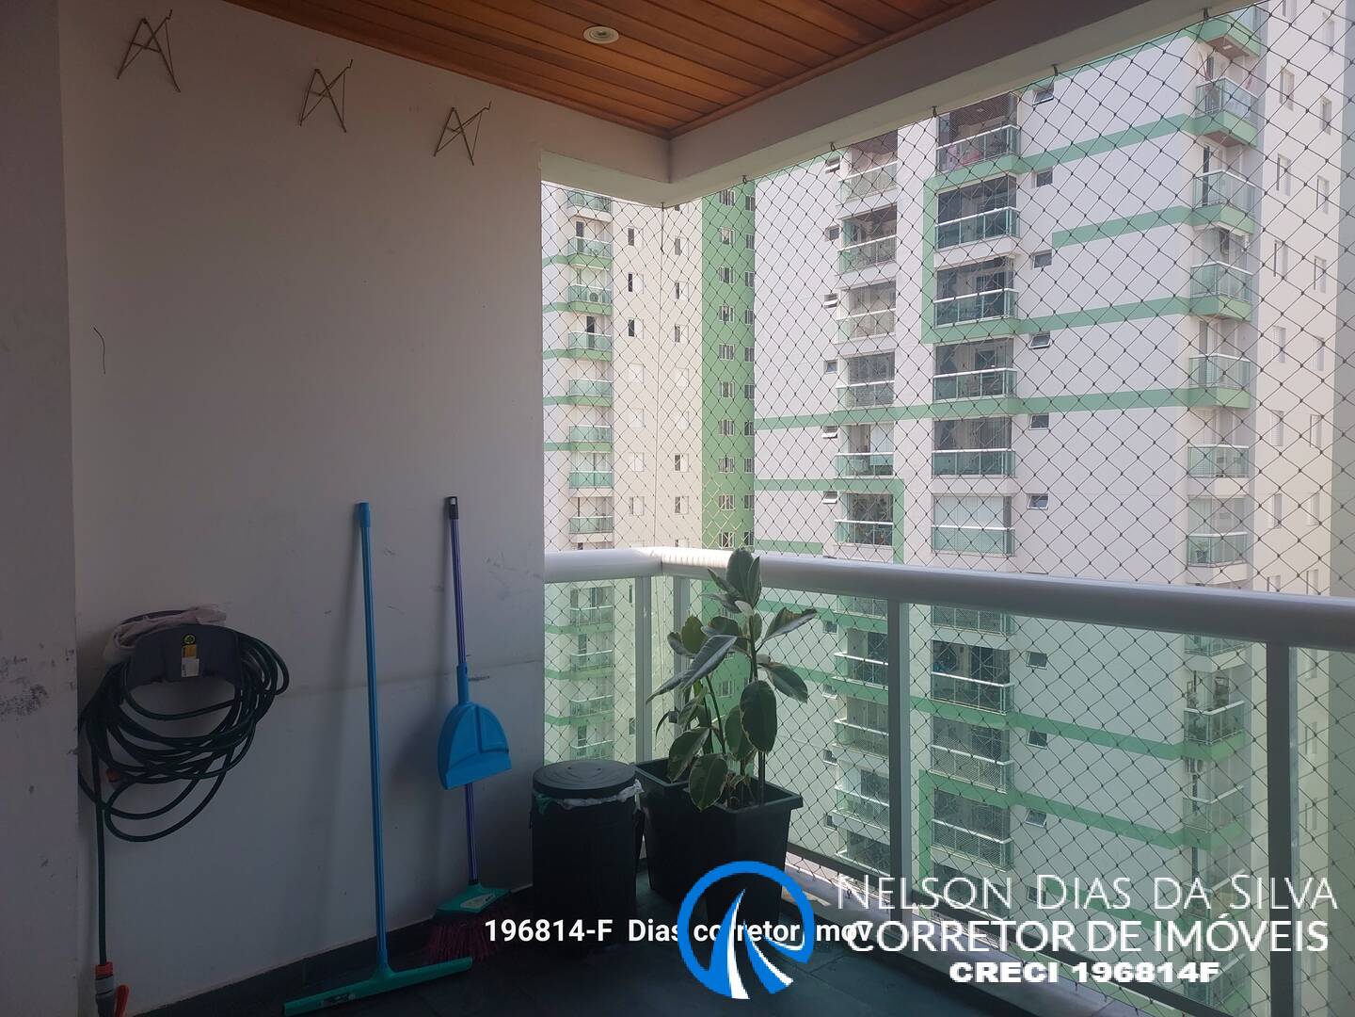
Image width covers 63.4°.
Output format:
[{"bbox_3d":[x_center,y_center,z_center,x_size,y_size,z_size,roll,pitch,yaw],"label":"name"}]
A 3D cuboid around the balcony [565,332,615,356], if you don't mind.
[{"bbox_3d":[-5.388,-10.130,67.730,2.783,1.250,0.820,-1,2,-40],"label":"balcony"}]

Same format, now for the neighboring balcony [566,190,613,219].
[{"bbox_3d":[-5.260,-18.242,66.713,2.690,1.550,0.820,-2,3,-40],"label":"neighboring balcony"}]

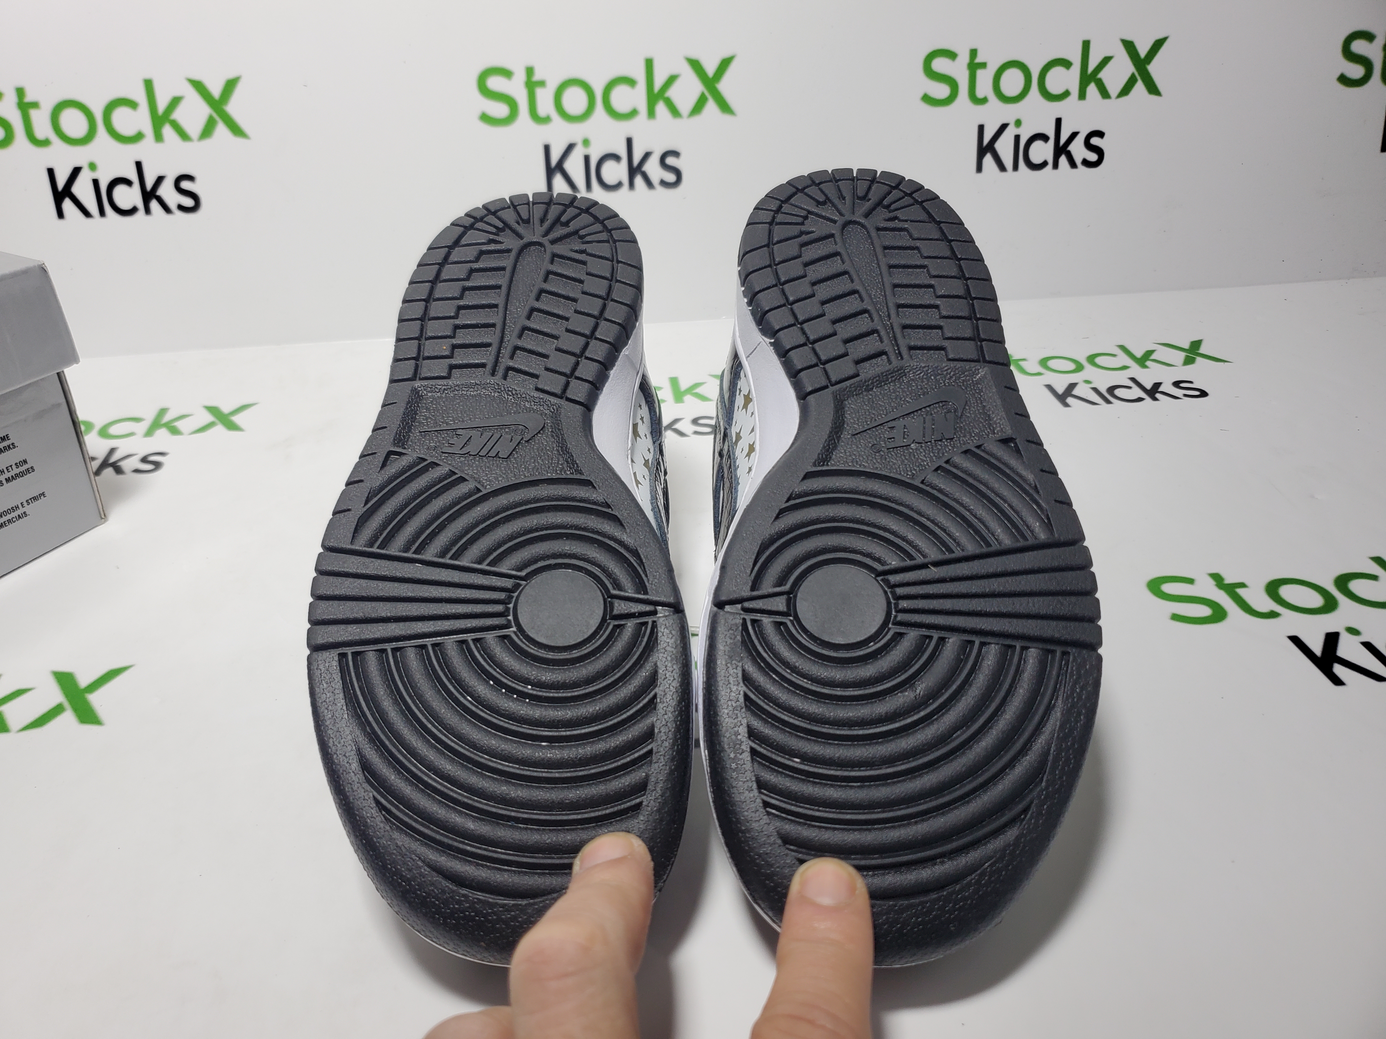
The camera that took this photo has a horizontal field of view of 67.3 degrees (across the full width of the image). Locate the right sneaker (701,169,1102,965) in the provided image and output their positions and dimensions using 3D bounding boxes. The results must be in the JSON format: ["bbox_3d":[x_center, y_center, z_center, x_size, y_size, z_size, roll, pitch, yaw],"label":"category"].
[{"bbox_3d":[0.063,0.014,0.378,0.112,0.118,0.289,-2,57,3],"label":"right sneaker"}]

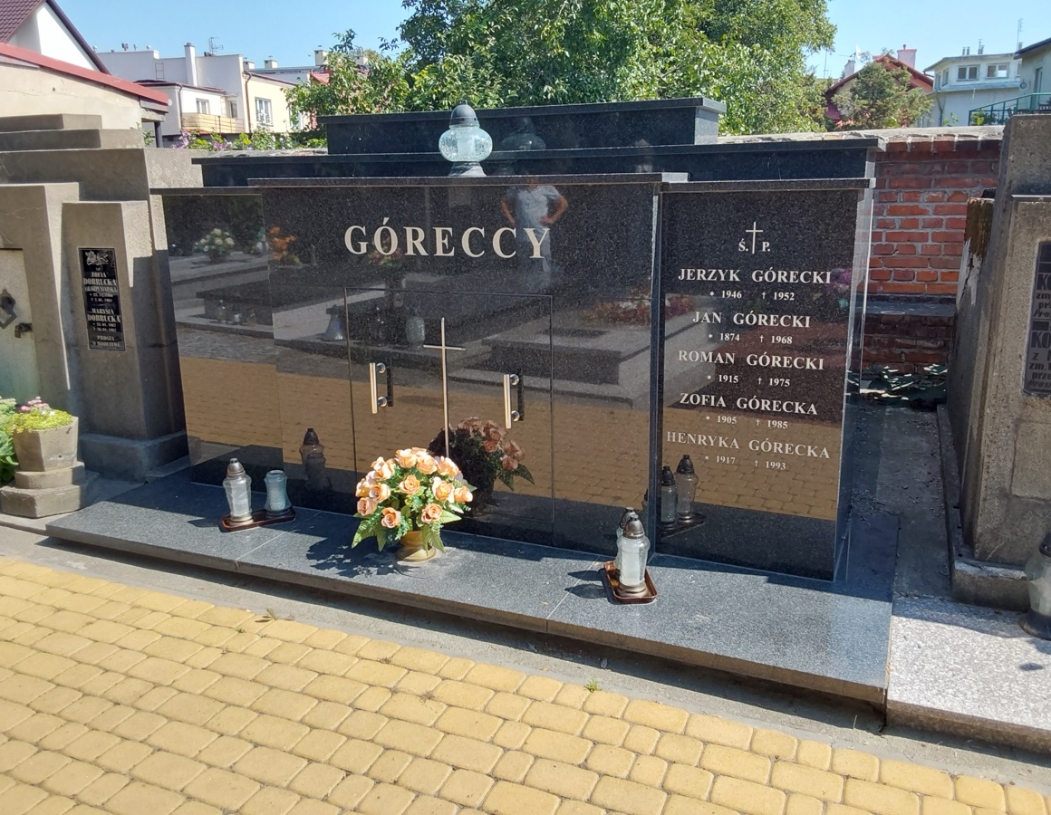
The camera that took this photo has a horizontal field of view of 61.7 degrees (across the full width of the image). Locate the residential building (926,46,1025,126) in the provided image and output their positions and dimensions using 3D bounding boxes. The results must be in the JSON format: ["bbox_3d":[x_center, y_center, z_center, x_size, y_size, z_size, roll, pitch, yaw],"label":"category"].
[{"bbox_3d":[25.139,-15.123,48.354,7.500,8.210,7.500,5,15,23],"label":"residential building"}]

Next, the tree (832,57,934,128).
[{"bbox_3d":[11.340,-8.308,27.714,3.300,5.310,3.200,5,15,23],"label":"tree"}]

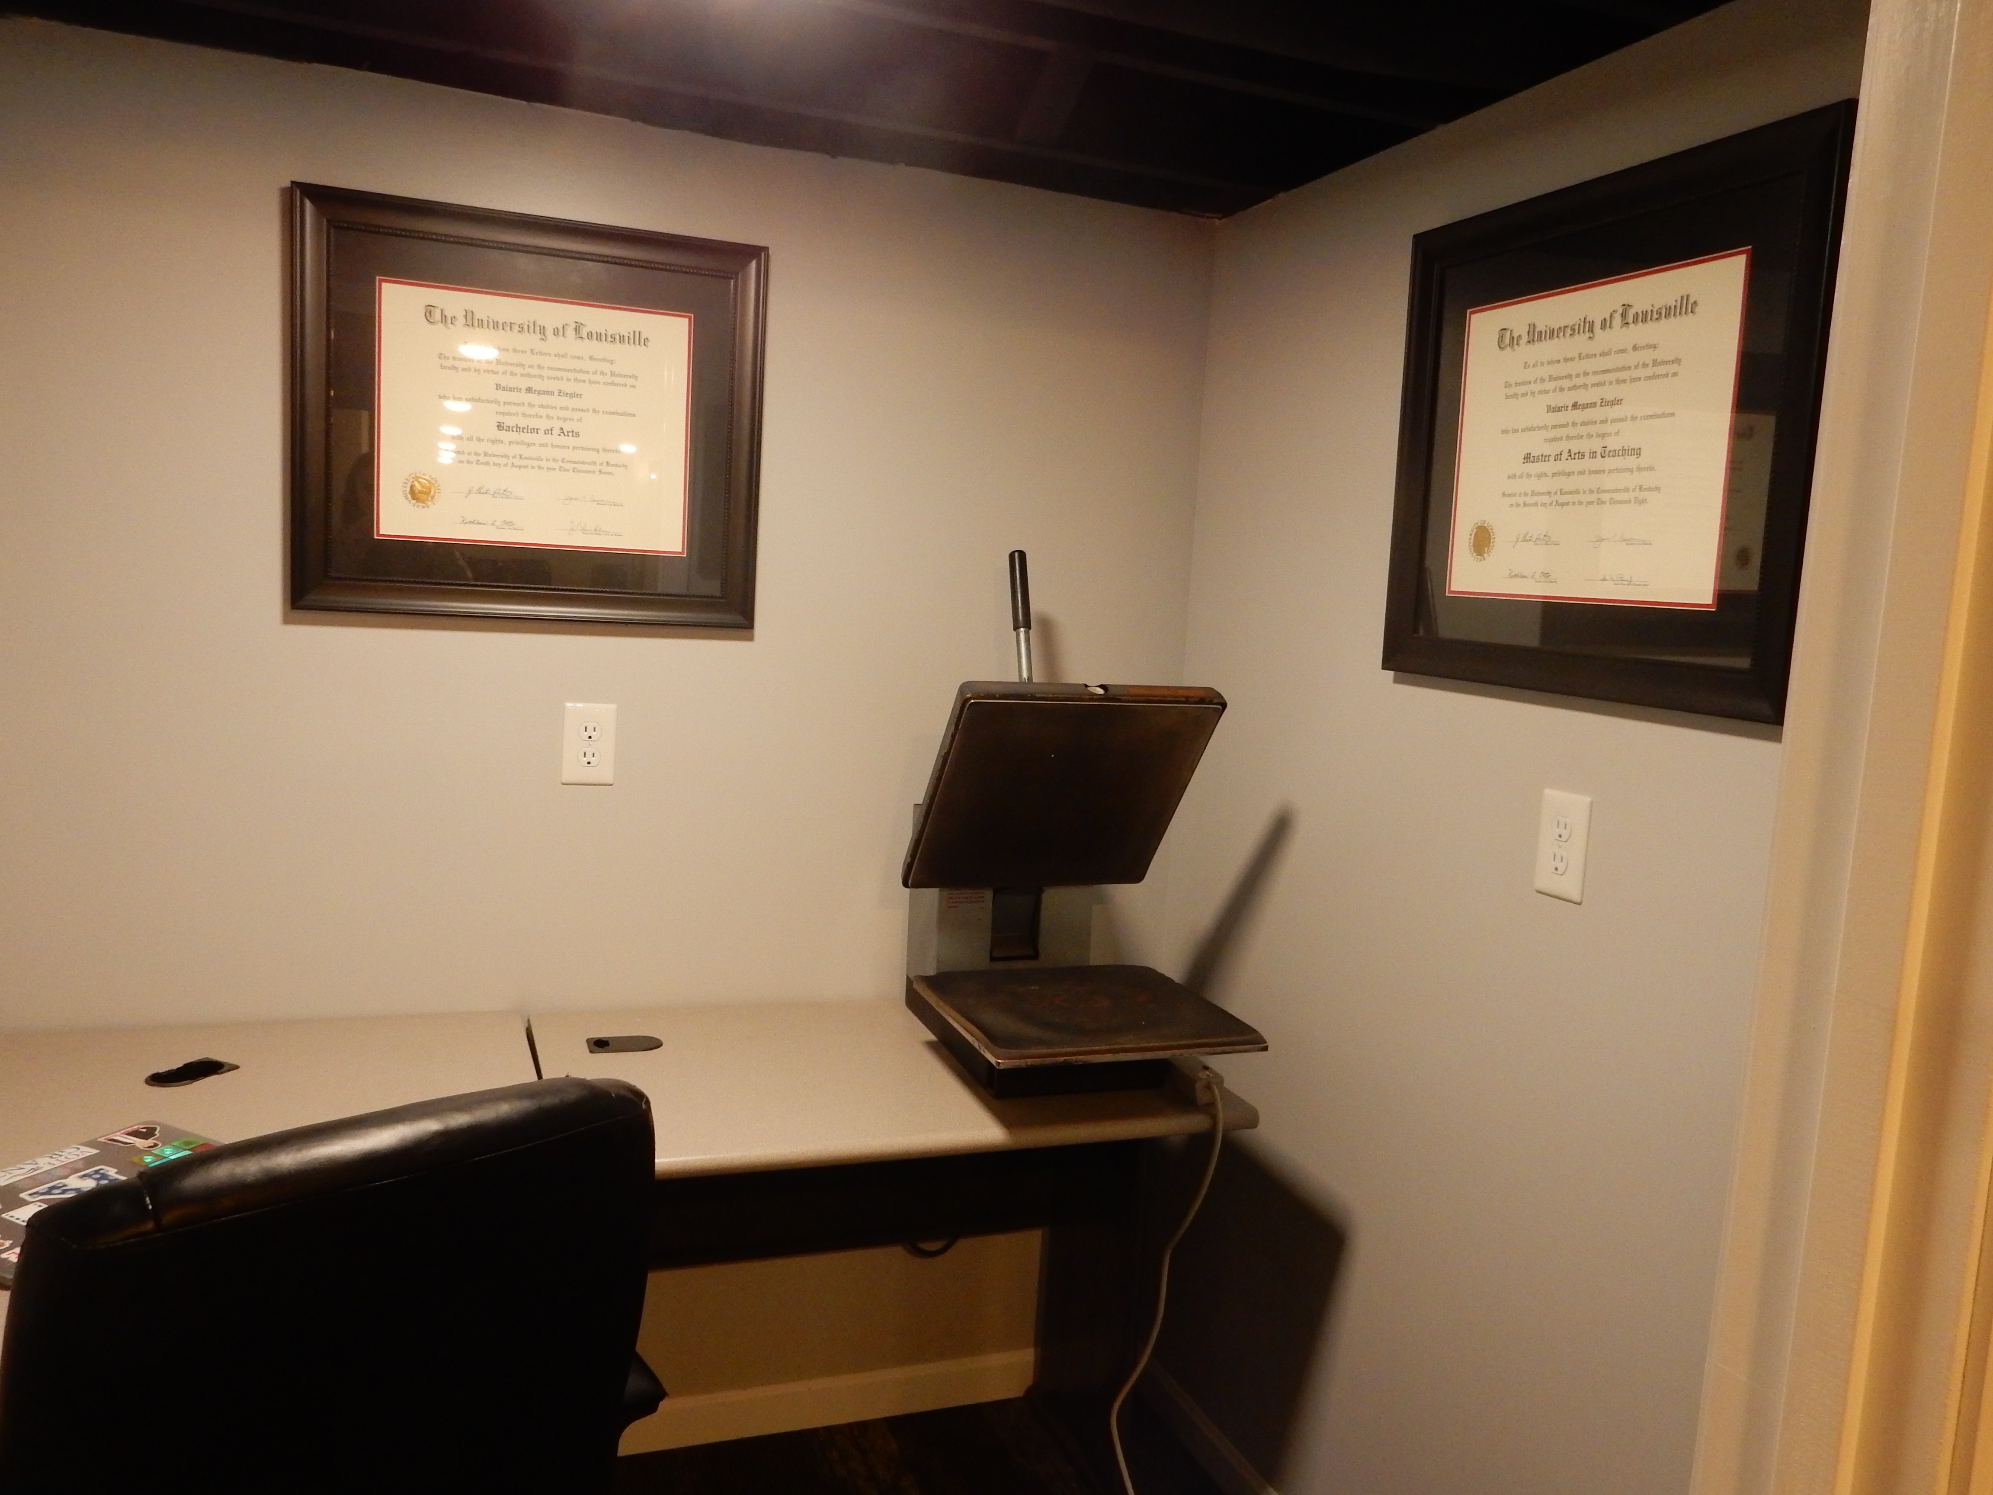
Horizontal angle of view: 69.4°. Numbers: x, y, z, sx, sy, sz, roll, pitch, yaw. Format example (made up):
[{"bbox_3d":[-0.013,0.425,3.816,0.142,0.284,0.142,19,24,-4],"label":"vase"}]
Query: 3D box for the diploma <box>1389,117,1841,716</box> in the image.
[{"bbox_3d":[0.668,-0.350,1.653,0.030,0.575,0.647,-1,8,-20],"label":"diploma"}]

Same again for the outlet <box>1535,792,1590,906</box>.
[{"bbox_3d":[0.659,0.114,1.674,0.008,0.123,0.079,1,6,-21],"label":"outlet"}]

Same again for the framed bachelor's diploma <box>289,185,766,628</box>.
[{"bbox_3d":[-0.668,-0.475,2.101,0.647,0.575,0.030,1,7,-22],"label":"framed bachelor's diploma"}]

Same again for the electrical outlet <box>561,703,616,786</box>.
[{"bbox_3d":[-0.620,-0.005,2.191,0.079,0.123,0.008,1,7,-22],"label":"electrical outlet"}]

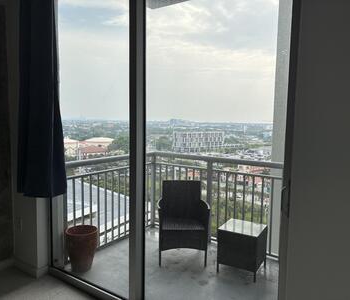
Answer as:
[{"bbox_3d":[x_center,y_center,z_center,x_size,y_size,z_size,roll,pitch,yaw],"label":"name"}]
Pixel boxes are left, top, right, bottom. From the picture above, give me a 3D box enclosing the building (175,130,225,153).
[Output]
[{"bbox_3d":[23.654,-8.982,320.623,50.000,21.000,22.000,0,6,-14],"label":"building"}]

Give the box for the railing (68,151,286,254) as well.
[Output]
[{"bbox_3d":[0.012,0.692,3.258,1.885,1.102,1.555,5,6,35],"label":"railing"}]

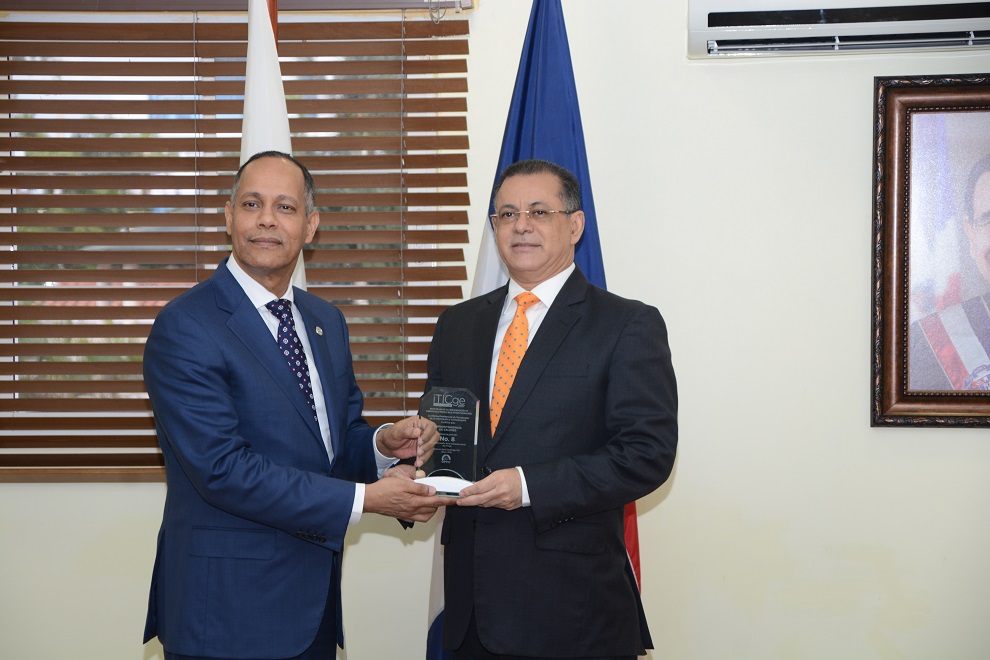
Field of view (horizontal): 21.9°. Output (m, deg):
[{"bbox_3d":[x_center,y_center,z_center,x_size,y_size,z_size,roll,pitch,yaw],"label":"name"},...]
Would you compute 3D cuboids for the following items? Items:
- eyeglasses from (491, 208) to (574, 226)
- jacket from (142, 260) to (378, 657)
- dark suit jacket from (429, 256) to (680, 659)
[{"bbox_3d":[0.085,-0.227,5.080,0.140,0.042,0.140,-3,1,25],"label":"eyeglasses"},{"bbox_3d":[-0.445,0.251,4.990,0.550,0.780,0.430,-2,3,-44],"label":"jacket"},{"bbox_3d":[0.087,0.261,5.070,0.560,0.780,0.410,1,2,31],"label":"dark suit jacket"}]

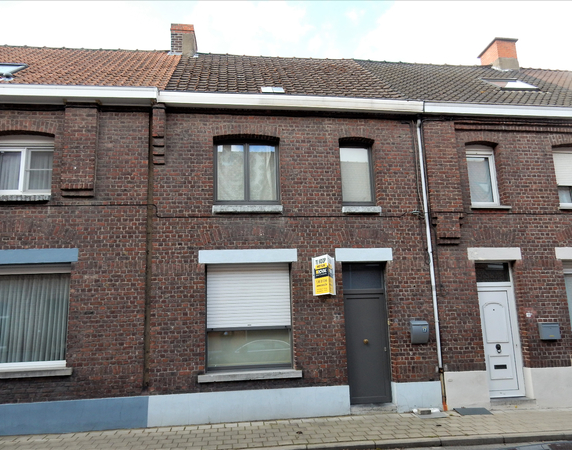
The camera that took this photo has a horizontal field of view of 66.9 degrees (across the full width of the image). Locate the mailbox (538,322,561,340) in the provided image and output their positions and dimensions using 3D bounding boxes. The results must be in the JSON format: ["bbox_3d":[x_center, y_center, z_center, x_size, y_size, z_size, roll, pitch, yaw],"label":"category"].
[{"bbox_3d":[5.208,2.096,8.555,0.365,0.304,0.120,0,-11,-8],"label":"mailbox"}]

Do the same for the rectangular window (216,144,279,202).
[{"bbox_3d":[-0.782,-1.040,8.632,1.306,1.315,0.100,0,-11,-8],"label":"rectangular window"}]

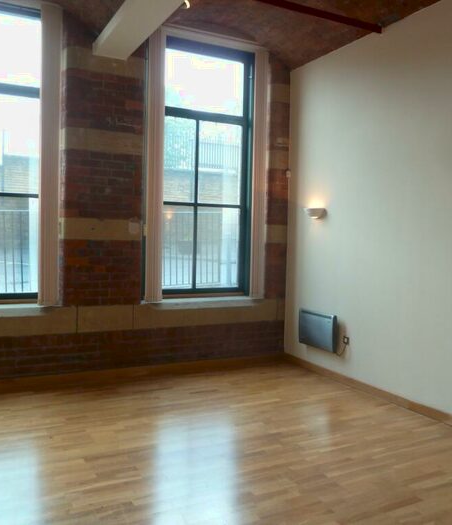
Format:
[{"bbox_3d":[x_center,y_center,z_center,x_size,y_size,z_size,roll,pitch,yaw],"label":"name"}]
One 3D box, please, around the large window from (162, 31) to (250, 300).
[{"bbox_3d":[-0.267,-1.136,6.311,1.419,3.107,0.150,0,2,-26],"label":"large window"}]

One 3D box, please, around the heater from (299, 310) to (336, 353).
[{"bbox_3d":[1.048,0.784,5.845,0.085,0.400,0.654,0,2,-26],"label":"heater"}]

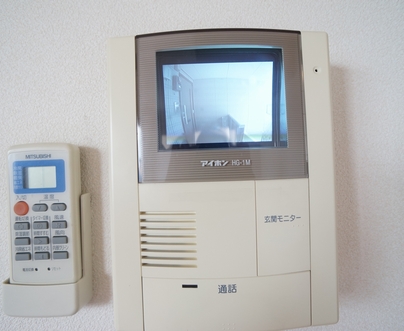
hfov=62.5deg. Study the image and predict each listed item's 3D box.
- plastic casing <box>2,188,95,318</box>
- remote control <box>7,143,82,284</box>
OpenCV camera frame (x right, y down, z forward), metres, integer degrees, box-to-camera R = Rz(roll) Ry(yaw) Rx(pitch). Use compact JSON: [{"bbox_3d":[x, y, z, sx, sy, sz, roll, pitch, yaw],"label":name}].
[{"bbox_3d":[-0.132,0.074,0.287,0.061,0.096,0.030,-1,0,0],"label":"plastic casing"},{"bbox_3d":[-0.132,0.050,0.284,0.056,0.137,0.018,-1,0,0],"label":"remote control"}]

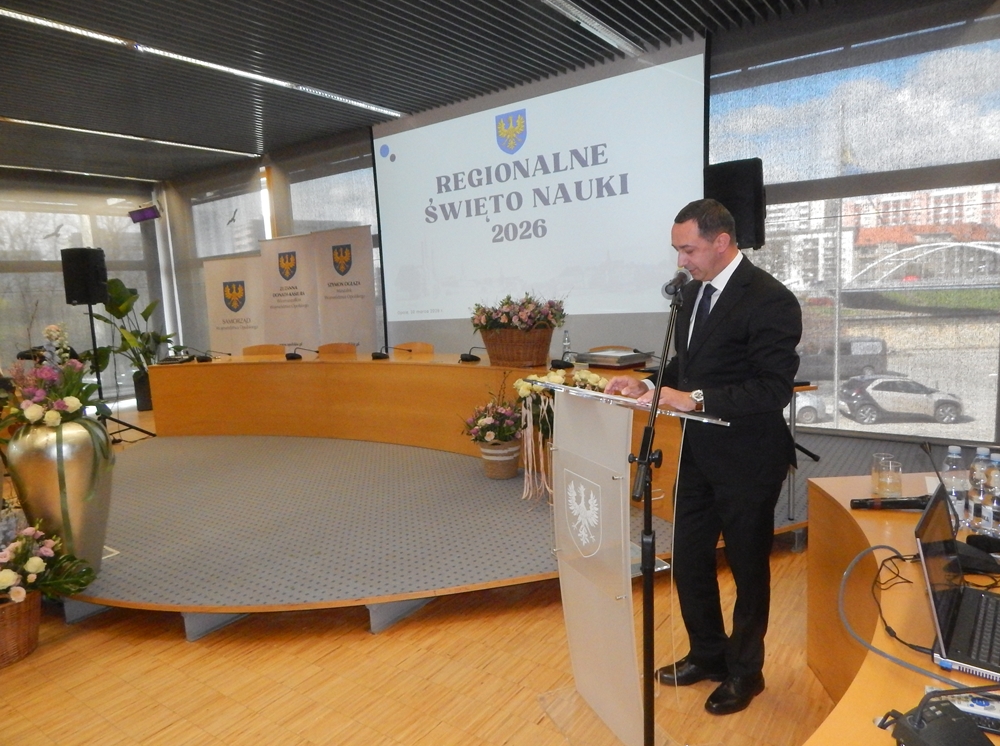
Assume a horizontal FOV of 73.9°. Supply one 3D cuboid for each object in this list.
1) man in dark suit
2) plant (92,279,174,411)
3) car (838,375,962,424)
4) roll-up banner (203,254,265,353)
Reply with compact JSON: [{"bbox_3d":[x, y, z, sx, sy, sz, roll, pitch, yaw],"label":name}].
[{"bbox_3d":[0.723,0.302,2.297,0.640,1.770,0.560,-5,8,-19],"label":"man in dark suit"},{"bbox_3d":[-5.103,-0.385,9.236,1.050,1.804,0.950,-7,9,-28],"label":"plant"},{"bbox_3d":[14.200,0.870,23.600,3.700,1.510,1.740,-1,8,10],"label":"car"},{"bbox_3d":[-3.366,-0.469,8.632,0.880,2.012,0.200,0,8,20],"label":"roll-up banner"}]

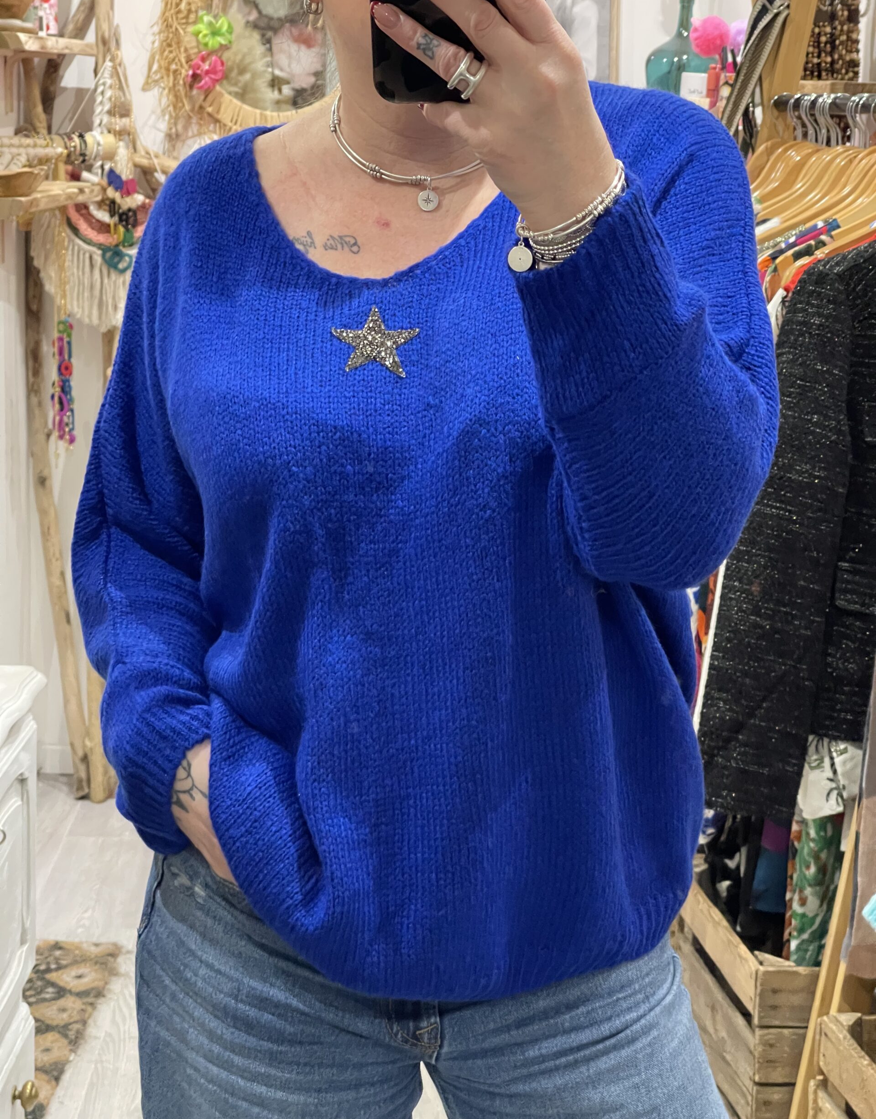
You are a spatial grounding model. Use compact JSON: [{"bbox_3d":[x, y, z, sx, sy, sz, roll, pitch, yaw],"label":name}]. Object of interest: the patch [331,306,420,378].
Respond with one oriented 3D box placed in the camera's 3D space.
[{"bbox_3d":[-0.041,-0.142,1.405,0.057,0.050,0.008,0,-16,-2],"label":"patch"}]

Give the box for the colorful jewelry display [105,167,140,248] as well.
[{"bbox_3d":[-0.659,-0.734,4.500,0.072,0.168,0.045,1,8,0],"label":"colorful jewelry display"}]

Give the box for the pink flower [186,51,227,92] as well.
[{"bbox_3d":[-0.493,-1.041,4.600,0.085,0.085,0.045,0,8,-6],"label":"pink flower"}]

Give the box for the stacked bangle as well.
[{"bbox_3d":[0.072,-0.190,1.175,0.066,0.032,0.060,-31,19,4],"label":"stacked bangle"}]

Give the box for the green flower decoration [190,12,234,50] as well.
[{"bbox_3d":[-0.481,-1.127,4.600,0.092,0.083,0.045,1,8,-3],"label":"green flower decoration"}]

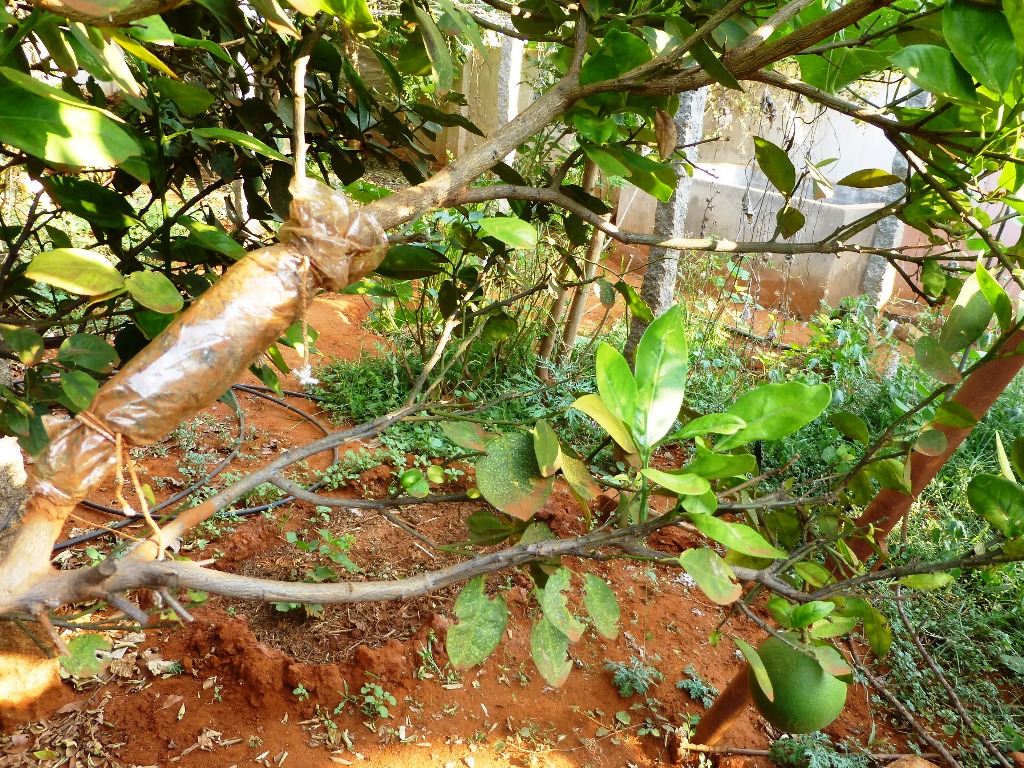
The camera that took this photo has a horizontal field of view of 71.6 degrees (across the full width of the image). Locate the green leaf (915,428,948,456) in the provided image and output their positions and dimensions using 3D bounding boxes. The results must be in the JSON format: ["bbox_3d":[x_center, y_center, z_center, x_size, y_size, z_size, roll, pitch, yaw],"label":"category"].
[{"bbox_3d":[0.520,0.072,0.880,0.042,0.035,0.015,0,-18,0],"label":"green leaf"}]

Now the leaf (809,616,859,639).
[{"bbox_3d":[0.308,0.233,0.680,0.047,0.016,0.025,-5,58,-4],"label":"leaf"}]

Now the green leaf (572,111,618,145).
[{"bbox_3d":[0.115,-0.350,0.970,0.062,0.025,0.050,13,57,0],"label":"green leaf"}]

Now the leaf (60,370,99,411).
[{"bbox_3d":[-0.536,0.008,0.880,0.040,0.055,0.016,-32,6,-18],"label":"leaf"}]

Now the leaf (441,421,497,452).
[{"bbox_3d":[-0.047,0.056,0.760,0.068,0.012,0.037,9,37,-18],"label":"leaf"}]

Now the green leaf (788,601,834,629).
[{"bbox_3d":[0.336,0.258,0.795,0.059,0.016,0.032,-20,44,-10],"label":"green leaf"}]

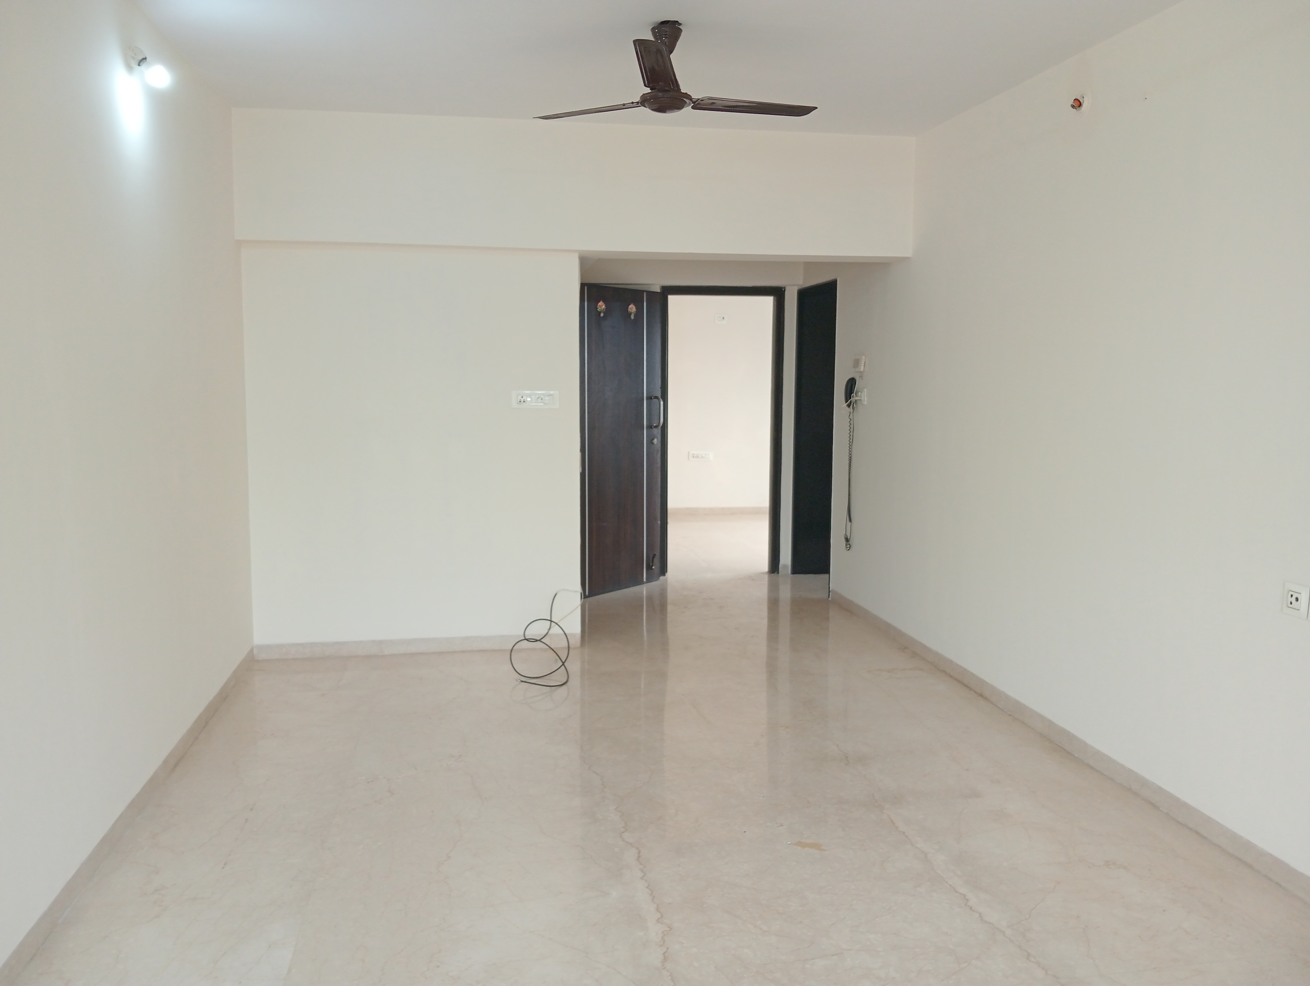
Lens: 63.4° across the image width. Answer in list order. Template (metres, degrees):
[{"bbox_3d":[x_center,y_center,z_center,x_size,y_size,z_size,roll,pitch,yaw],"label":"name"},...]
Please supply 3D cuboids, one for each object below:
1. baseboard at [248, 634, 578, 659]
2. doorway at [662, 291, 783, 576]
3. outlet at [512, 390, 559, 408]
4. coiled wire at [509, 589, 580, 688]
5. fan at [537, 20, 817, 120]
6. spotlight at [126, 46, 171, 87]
[{"bbox_3d":[-1.240,0.812,5.638,1.685,0.078,0.018,-1,7,-10],"label":"baseboard"},{"bbox_3d":[0.481,-0.439,7.749,0.891,2.092,0.120,-1,7,-10],"label":"doorway"},{"bbox_3d":[-0.627,-0.490,5.580,0.244,0.091,0.018,-1,7,-10],"label":"outlet"},{"bbox_3d":[-0.536,0.713,5.353,0.395,0.348,0.660,-1,7,-10],"label":"coiled wire"},{"bbox_3d":[0.032,-1.500,3.685,1.120,0.334,1.000,1,7,6],"label":"fan"},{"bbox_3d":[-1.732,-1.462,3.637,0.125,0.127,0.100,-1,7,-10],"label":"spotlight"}]

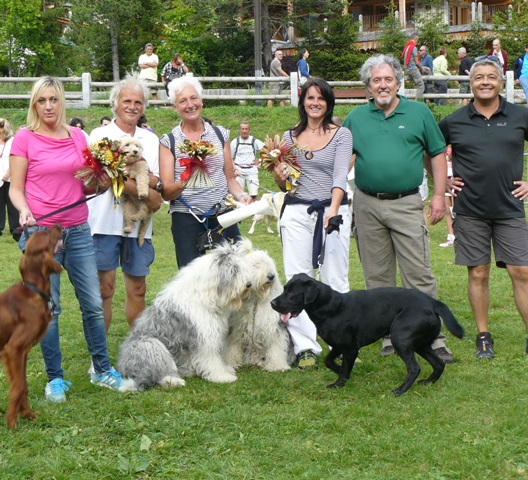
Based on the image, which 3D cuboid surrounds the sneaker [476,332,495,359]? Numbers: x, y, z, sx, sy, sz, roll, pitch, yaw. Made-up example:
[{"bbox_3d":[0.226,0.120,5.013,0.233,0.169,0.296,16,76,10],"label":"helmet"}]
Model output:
[{"bbox_3d":[1.353,0.637,6.686,0.110,0.110,0.290,1,6,10],"label":"sneaker"}]

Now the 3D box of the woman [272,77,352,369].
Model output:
[{"bbox_3d":[0.282,-0.111,6.348,0.480,1.660,0.470,1,5,6],"label":"woman"}]

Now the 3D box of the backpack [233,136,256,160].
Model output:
[{"bbox_3d":[-0.311,-1.460,17.400,0.360,0.440,0.320,0,5,0],"label":"backpack"}]

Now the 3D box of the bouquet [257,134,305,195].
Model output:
[{"bbox_3d":[0.093,-0.425,6.147,0.270,0.330,0.240,1,5,6],"label":"bouquet"}]

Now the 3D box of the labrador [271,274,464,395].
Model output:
[{"bbox_3d":[0.545,0.479,5.752,1.000,0.600,0.310,1,6,10],"label":"labrador"}]

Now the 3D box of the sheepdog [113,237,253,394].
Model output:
[{"bbox_3d":[-0.437,0.403,6.070,0.760,0.790,0.460,0,5,-3],"label":"sheepdog"}]

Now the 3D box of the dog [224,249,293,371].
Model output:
[{"bbox_3d":[-0.039,0.404,6.580,0.450,0.710,0.600,0,5,-6],"label":"dog"}]

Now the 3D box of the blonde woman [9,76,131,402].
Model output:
[{"bbox_3d":[-1.002,-0.028,5.643,0.600,1.630,0.460,-1,6,-8],"label":"blonde woman"}]

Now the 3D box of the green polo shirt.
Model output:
[{"bbox_3d":[0.783,-0.570,6.545,0.620,0.600,0.350,0,5,3],"label":"green polo shirt"}]

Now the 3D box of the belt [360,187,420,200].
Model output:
[{"bbox_3d":[0.748,-0.282,6.553,0.380,0.075,0.300,0,5,3],"label":"belt"}]

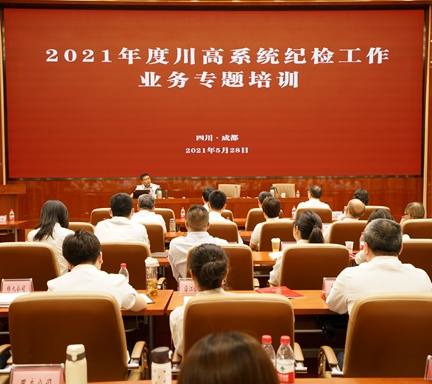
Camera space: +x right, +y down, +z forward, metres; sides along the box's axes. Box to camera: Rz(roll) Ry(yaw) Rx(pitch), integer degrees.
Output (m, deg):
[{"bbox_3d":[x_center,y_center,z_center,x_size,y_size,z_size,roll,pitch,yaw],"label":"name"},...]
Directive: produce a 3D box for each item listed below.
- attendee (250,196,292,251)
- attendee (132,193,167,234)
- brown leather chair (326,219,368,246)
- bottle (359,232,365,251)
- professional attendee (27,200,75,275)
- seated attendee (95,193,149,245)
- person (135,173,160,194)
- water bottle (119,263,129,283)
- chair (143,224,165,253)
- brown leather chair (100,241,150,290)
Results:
[{"bbox_3d":[0.615,0.661,6.234,0.480,1.220,0.750,0,2,-3],"label":"attendee"},{"bbox_3d":[-0.735,0.645,6.254,0.460,1.250,0.750,0,2,0],"label":"attendee"},{"bbox_3d":[1.275,0.745,5.500,0.630,1.000,0.640,0,3,-1],"label":"brown leather chair"},{"bbox_3d":[1.257,0.430,4.767,0.063,0.172,0.063,0,3,-1],"label":"bottle"},{"bbox_3d":[-1.191,0.686,4.295,0.480,1.240,0.780,0,3,2],"label":"professional attendee"},{"bbox_3d":[-0.705,0.665,4.310,0.500,1.280,0.720,0,3,-1],"label":"seated attendee"},{"bbox_3d":[-1.339,0.263,10.931,0.520,1.240,0.800,-1,3,-4],"label":"person"},{"bbox_3d":[-0.560,0.516,3.400,0.065,0.168,0.065,0,3,-1],"label":"water bottle"},{"bbox_3d":[-0.684,0.761,5.446,0.600,0.970,0.620,0,3,-1],"label":"chair"},{"bbox_3d":[-0.692,0.822,4.210,0.600,0.970,0.620,0,3,-1],"label":"brown leather chair"}]

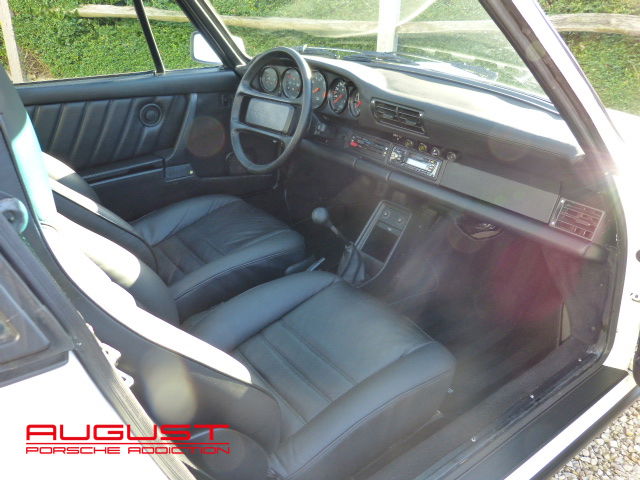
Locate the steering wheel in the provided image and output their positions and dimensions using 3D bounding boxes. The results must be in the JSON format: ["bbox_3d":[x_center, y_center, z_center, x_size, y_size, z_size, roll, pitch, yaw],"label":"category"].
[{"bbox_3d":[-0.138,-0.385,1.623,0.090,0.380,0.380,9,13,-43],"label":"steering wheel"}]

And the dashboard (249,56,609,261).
[{"bbox_3d":[0.303,-0.352,1.572,0.360,0.340,1.280,-19,31,-34],"label":"dashboard"}]

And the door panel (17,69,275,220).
[{"bbox_3d":[-0.595,-0.263,1.736,1.060,0.520,0.120,-19,31,-34],"label":"door panel"}]

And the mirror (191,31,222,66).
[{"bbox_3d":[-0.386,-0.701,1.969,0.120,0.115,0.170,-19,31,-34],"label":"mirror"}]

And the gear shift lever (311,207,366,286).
[{"bbox_3d":[0.055,0.017,1.513,0.190,0.290,0.095,-19,31,-34],"label":"gear shift lever"}]

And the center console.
[{"bbox_3d":[0.158,0.006,1.595,0.220,0.200,0.125,-19,31,-34],"label":"center console"}]

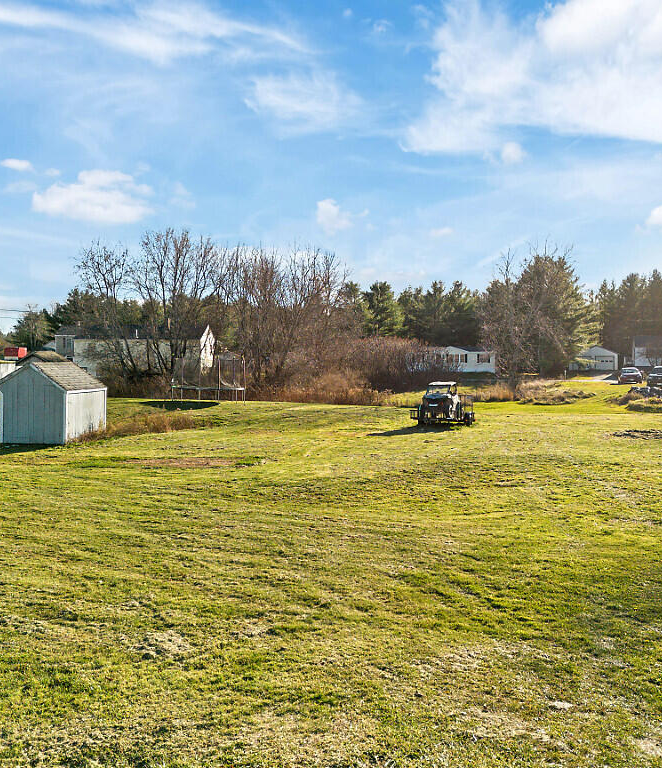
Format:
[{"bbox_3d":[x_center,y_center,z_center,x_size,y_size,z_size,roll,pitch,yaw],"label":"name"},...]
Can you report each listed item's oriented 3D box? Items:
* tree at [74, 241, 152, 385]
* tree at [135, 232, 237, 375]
[{"bbox_3d":[-16.618,-5.438,54.000,5.900,11.000,5.700,0,2,0],"label":"tree"},{"bbox_3d":[-10.990,-5.894,54.000,7.400,11.800,7.000,0,2,0],"label":"tree"}]

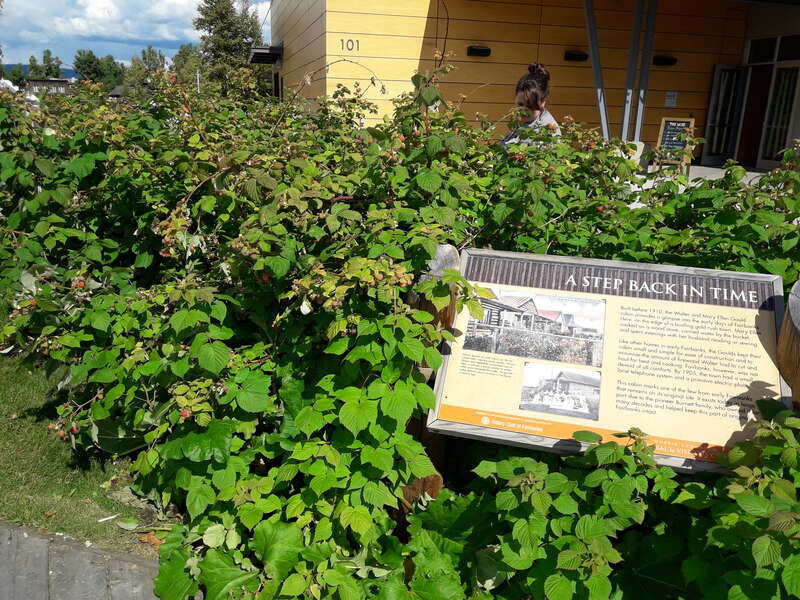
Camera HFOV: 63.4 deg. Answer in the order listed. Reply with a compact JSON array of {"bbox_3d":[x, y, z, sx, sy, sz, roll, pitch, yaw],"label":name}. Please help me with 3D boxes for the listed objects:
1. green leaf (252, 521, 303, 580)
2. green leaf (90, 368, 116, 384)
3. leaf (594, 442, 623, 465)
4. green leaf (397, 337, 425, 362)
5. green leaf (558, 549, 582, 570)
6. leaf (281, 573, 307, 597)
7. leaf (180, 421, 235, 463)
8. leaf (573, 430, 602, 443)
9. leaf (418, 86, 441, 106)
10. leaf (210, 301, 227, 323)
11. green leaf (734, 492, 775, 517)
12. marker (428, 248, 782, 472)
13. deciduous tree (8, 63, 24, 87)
[{"bbox_3d":[-0.383,0.786,2.030,0.158,0.050,0.185,-2,61,-11],"label":"green leaf"},{"bbox_3d":[-1.172,0.299,2.550,0.108,0.022,0.078,-6,50,-25],"label":"green leaf"},{"bbox_3d":[0.532,0.391,1.650,0.071,0.020,0.063,7,57,19],"label":"leaf"},{"bbox_3d":[0.031,0.145,1.900,0.085,0.018,0.066,37,67,19],"label":"green leaf"},{"bbox_3d":[0.372,0.569,1.420,0.062,0.015,0.046,-21,37,-22],"label":"green leaf"},{"bbox_3d":[-0.324,0.866,1.970,0.082,0.020,0.080,-2,54,-10],"label":"leaf"},{"bbox_3d":[-0.654,0.481,2.200,0.170,0.040,0.150,-1,44,-15],"label":"leaf"},{"bbox_3d":[0.487,0.354,1.680,0.076,0.015,0.055,6,35,17],"label":"leaf"},{"bbox_3d":[0.121,-0.833,2.650,0.090,0.090,0.030,2,-14,2],"label":"leaf"},{"bbox_3d":[-0.652,0.045,2.330,0.058,0.086,0.030,-3,-18,-16],"label":"leaf"},{"bbox_3d":[0.778,0.449,1.420,0.058,0.018,0.092,-29,36,-31],"label":"green leaf"},{"bbox_3d":[0.602,0.156,1.893,0.950,0.050,0.610,5,60,15],"label":"marker"},{"bbox_3d":[-44.528,-24.802,75.798,2.400,5.680,2.400,-7,19,-28],"label":"deciduous tree"}]

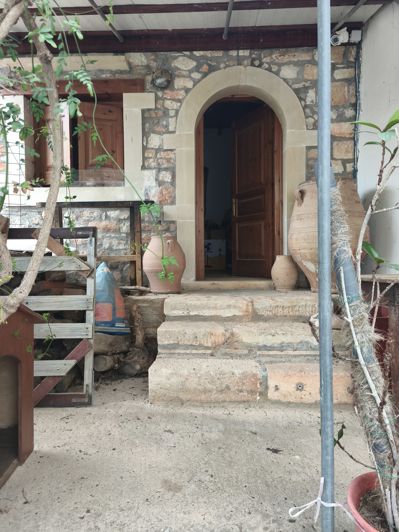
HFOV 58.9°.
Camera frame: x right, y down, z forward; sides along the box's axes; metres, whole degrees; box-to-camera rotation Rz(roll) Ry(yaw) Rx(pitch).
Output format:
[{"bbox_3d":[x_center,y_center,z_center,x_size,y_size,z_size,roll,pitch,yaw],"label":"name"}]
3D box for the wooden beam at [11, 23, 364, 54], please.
[{"bbox_3d":[-0.183,-2.536,3.947,3.953,0.184,0.100,0,2,2],"label":"wooden beam"}]

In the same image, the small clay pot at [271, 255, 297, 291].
[{"bbox_3d":[0.918,0.076,3.801,0.280,0.377,0.280,0,2,2],"label":"small clay pot"}]

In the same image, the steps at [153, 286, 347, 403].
[{"bbox_3d":[0.414,0.673,3.316,1.574,0.766,1.157,0,2,2],"label":"steps"}]

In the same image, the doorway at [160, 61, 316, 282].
[{"bbox_3d":[0.460,-1.037,4.127,1.732,2.411,0.250,0,2,2],"label":"doorway"}]

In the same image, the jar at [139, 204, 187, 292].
[{"bbox_3d":[-0.370,-0.021,3.758,0.430,0.596,0.430,0,2,2],"label":"jar"}]

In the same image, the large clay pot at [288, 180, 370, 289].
[{"bbox_3d":[1.312,-0.303,3.568,0.780,1.113,0.780,0,2,2],"label":"large clay pot"}]

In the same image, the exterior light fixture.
[{"bbox_3d":[-0.417,-2.083,3.948,0.235,0.219,0.140,0,2,2],"label":"exterior light fixture"}]

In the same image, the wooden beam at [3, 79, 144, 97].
[{"bbox_3d":[-1.437,-2.034,4.096,1.632,0.152,0.130,0,2,2],"label":"wooden beam"}]

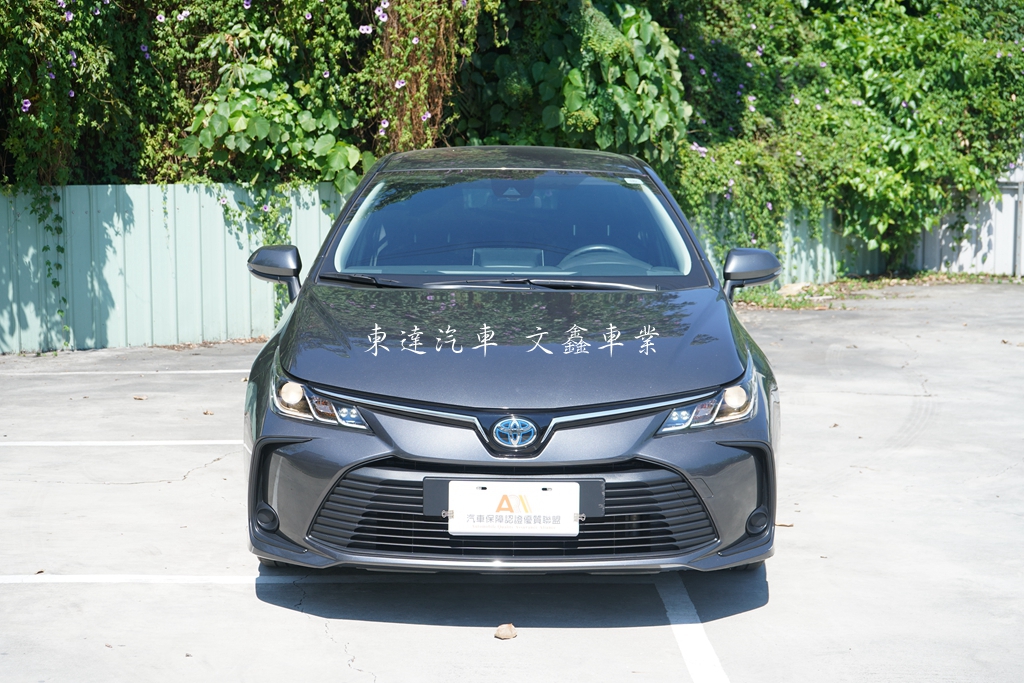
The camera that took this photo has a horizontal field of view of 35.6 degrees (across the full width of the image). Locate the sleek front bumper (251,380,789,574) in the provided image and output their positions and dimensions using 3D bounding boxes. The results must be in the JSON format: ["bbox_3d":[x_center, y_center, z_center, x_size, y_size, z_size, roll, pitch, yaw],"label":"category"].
[{"bbox_3d":[0.000,0.400,4.820,1.730,0.520,0.600,0,7,0],"label":"sleek front bumper"}]

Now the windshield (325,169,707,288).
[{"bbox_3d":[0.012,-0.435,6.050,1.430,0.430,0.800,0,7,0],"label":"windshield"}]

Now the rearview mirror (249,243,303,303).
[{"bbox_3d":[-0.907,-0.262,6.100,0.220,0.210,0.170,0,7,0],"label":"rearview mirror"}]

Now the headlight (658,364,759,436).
[{"bbox_3d":[0.610,0.177,4.950,0.340,0.180,0.440,-1,7,-10],"label":"headlight"}]

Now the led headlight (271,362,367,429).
[{"bbox_3d":[-0.595,0.170,4.950,0.340,0.180,0.440,1,7,10],"label":"led headlight"}]

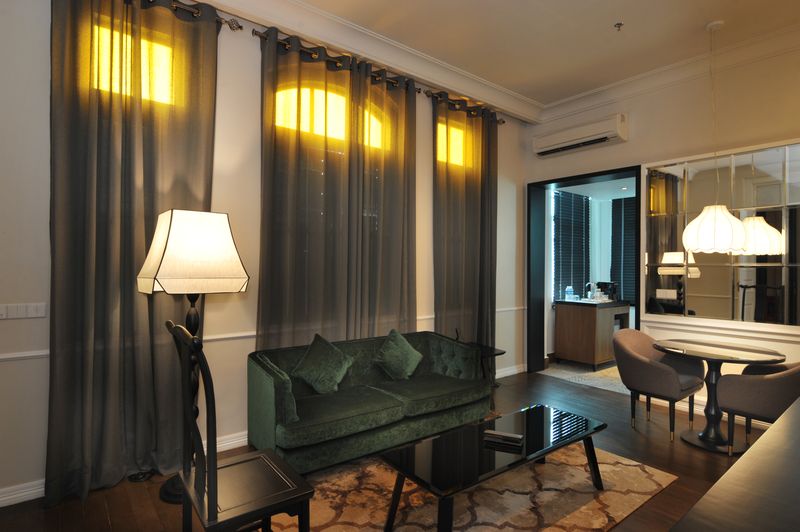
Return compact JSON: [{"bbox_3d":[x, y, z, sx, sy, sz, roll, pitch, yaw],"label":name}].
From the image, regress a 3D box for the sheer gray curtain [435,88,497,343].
[{"bbox_3d":[0.778,-0.228,5.074,1.115,3.289,0.173,0,0,-41],"label":"sheer gray curtain"}]

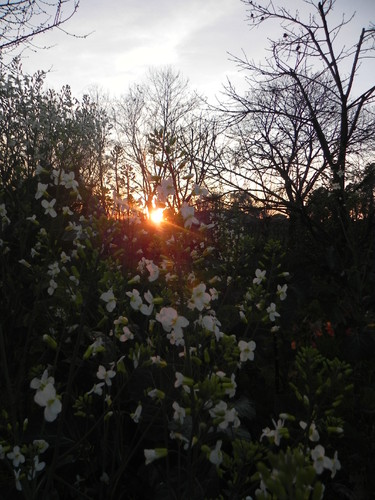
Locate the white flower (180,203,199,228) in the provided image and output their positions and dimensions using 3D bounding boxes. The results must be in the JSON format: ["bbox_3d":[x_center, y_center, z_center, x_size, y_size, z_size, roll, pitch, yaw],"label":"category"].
[{"bbox_3d":[0.002,-0.038,0.419,0.025,0.029,0.016,-2,5,-20],"label":"white flower"}]

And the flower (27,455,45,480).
[{"bbox_3d":[-0.170,0.243,0.419,0.016,0.029,0.025,4,6,41],"label":"flower"}]

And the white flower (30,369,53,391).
[{"bbox_3d":[-0.162,0.147,0.419,0.027,0.028,0.016,1,5,12],"label":"white flower"}]

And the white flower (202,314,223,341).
[{"bbox_3d":[0.027,0.086,0.419,0.026,0.029,0.017,-4,6,-38],"label":"white flower"}]

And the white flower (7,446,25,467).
[{"bbox_3d":[-0.243,0.292,0.531,0.026,0.029,0.013,0,5,-6],"label":"white flower"}]

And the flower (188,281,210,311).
[{"bbox_3d":[0.013,0.050,0.403,0.025,0.029,0.015,-1,5,-9],"label":"flower"}]

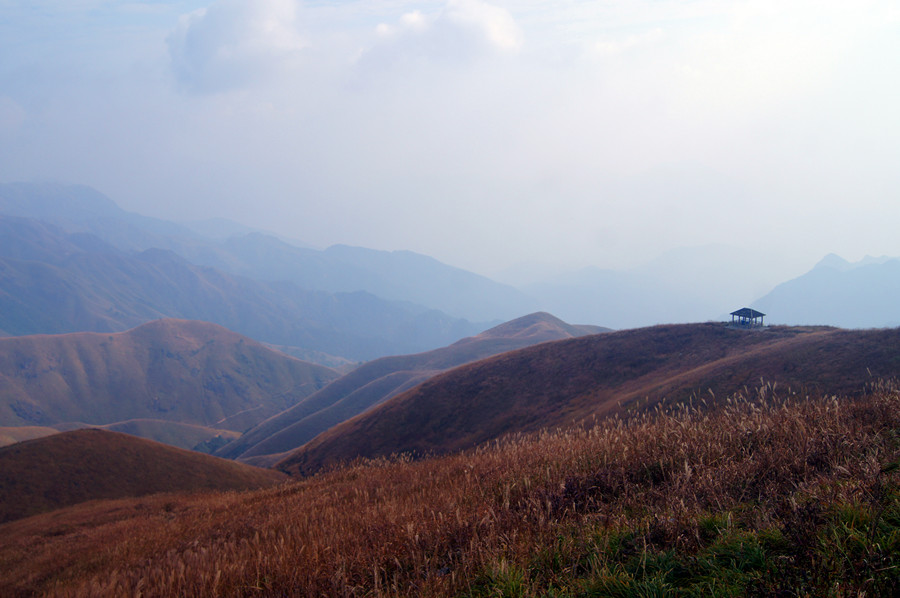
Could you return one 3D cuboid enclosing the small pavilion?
[{"bbox_3d":[66.253,4.197,199.736,4.298,3.993,6.151,-6,9,-30],"label":"small pavilion"}]

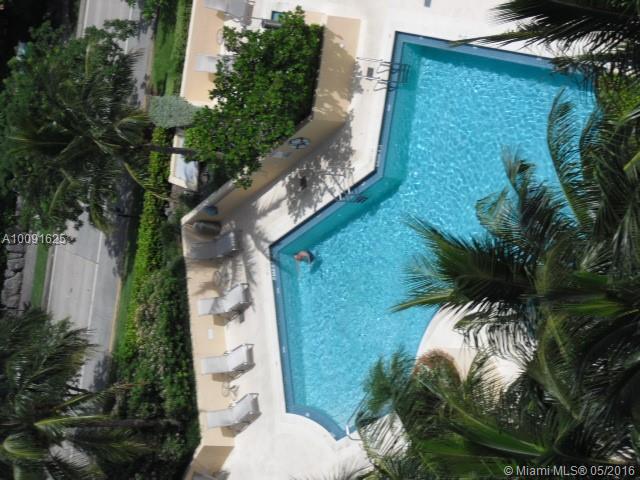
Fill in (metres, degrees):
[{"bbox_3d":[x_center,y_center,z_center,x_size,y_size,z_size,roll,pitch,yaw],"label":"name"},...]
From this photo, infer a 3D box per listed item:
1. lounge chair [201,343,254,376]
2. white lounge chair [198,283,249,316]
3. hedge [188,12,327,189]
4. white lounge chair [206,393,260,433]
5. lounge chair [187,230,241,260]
[{"bbox_3d":[-3.055,3.993,65.551,1.892,1.057,0.651,-31,60,58],"label":"lounge chair"},{"bbox_3d":[-3.235,2.024,66.101,1.892,1.057,0.651,-33,58,57],"label":"white lounge chair"},{"bbox_3d":[-2.176,-4.275,60.971,4.056,2.924,5.188,25,109,61],"label":"hedge"},{"bbox_3d":[-2.856,5.623,64.999,1.892,1.057,0.651,-37,55,56],"label":"white lounge chair"},{"bbox_3d":[-3.522,0.232,66.837,1.892,1.057,0.651,-27,63,59],"label":"lounge chair"}]

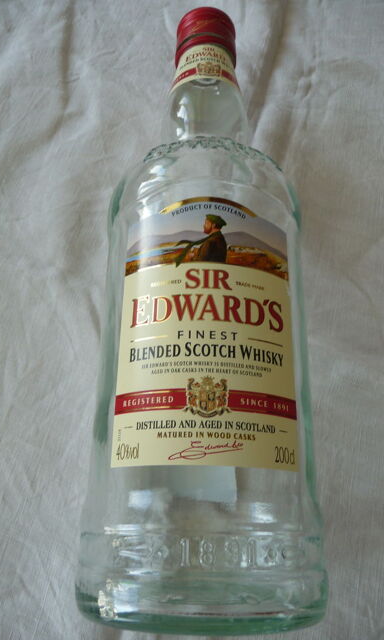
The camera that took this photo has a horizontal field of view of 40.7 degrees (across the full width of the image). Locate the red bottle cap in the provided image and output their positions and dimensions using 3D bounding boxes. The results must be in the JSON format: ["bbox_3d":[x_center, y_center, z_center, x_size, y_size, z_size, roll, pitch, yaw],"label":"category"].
[{"bbox_3d":[0.010,-0.184,0.356,0.040,0.040,0.033,1,69,0],"label":"red bottle cap"}]

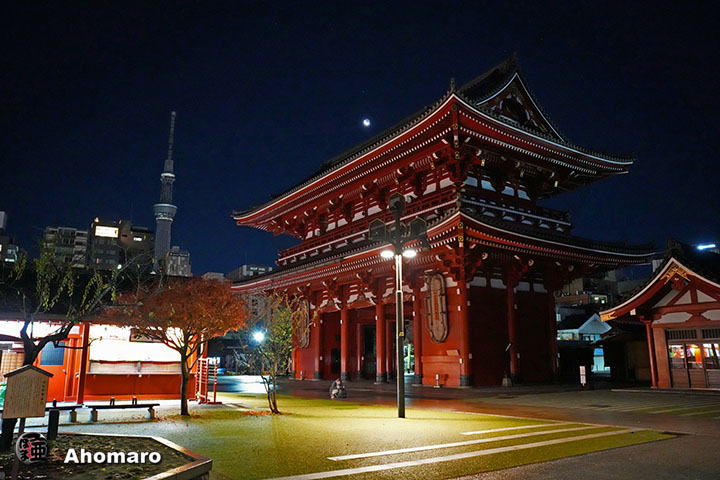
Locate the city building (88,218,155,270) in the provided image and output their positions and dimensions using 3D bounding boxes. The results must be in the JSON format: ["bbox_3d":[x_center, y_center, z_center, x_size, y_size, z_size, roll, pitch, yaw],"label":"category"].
[{"bbox_3d":[-74.842,16.201,155.115,16.000,41.806,15.000,8,-16,-34],"label":"city building"}]

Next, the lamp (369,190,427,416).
[{"bbox_3d":[1.147,1.825,15.541,1.750,6.650,1.650,0,-13,0],"label":"lamp"}]

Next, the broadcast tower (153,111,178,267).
[{"bbox_3d":[-493.420,-22.072,1304.620,66.000,634.000,66.000,5,-14,-21],"label":"broadcast tower"}]

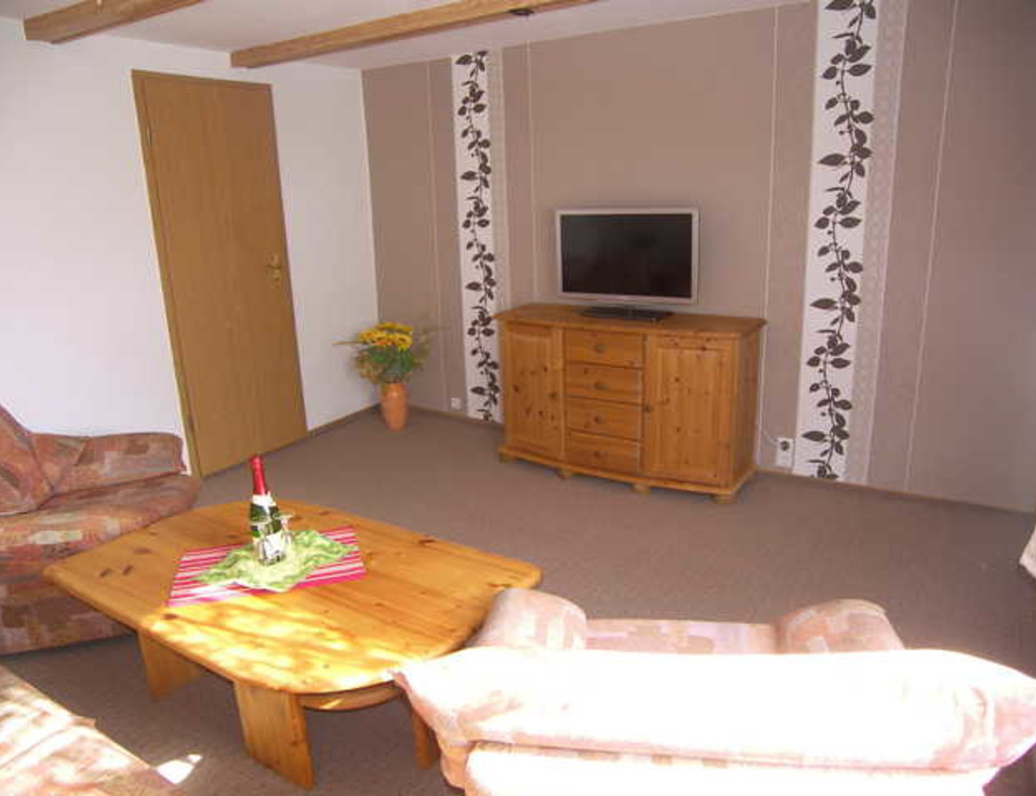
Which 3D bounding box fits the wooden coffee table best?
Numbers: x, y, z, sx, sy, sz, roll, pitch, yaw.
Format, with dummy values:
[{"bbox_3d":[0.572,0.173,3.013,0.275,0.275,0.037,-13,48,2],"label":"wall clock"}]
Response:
[{"bbox_3d":[-0.610,0.687,2.015,1.210,0.480,0.730,9,19,33],"label":"wooden coffee table"}]

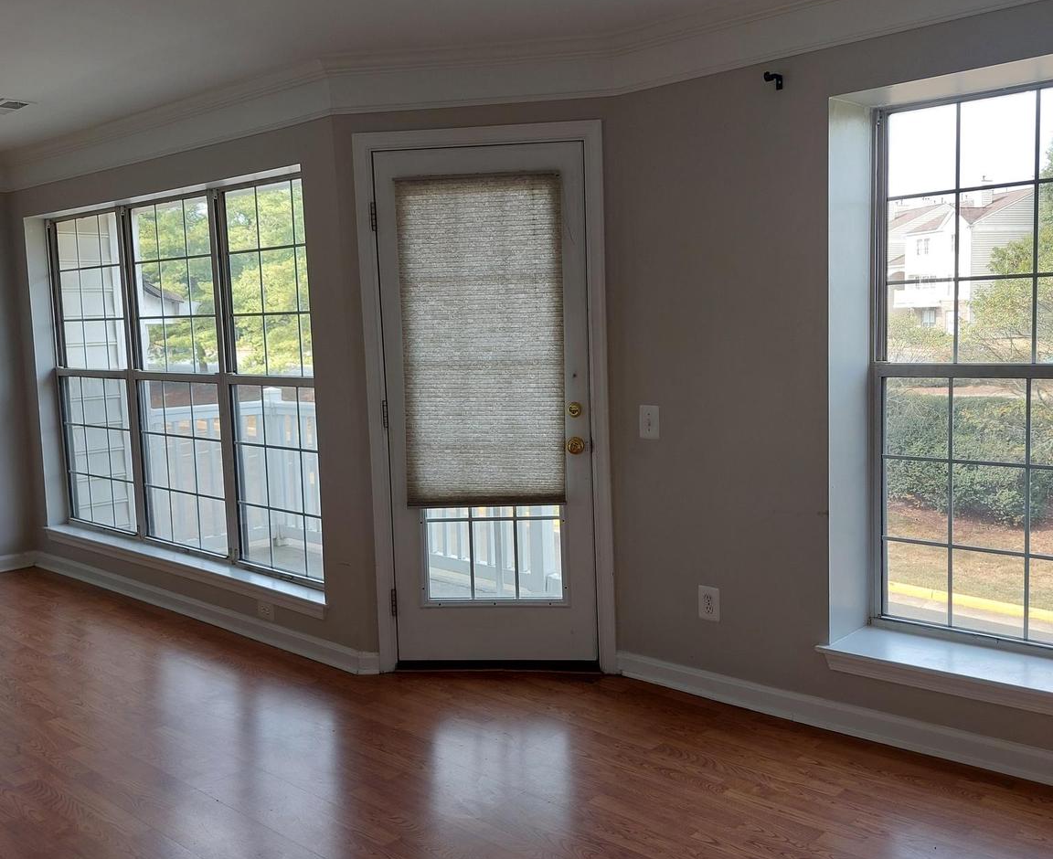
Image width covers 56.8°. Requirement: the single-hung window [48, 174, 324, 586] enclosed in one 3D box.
[{"bbox_3d":[-1.741,-0.252,4.918,2.585,1.793,0.090,4,9,40],"label":"single-hung window"}]

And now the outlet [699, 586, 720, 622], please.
[{"bbox_3d":[0.681,0.640,3.589,0.081,0.122,0.010,4,9,40],"label":"outlet"}]

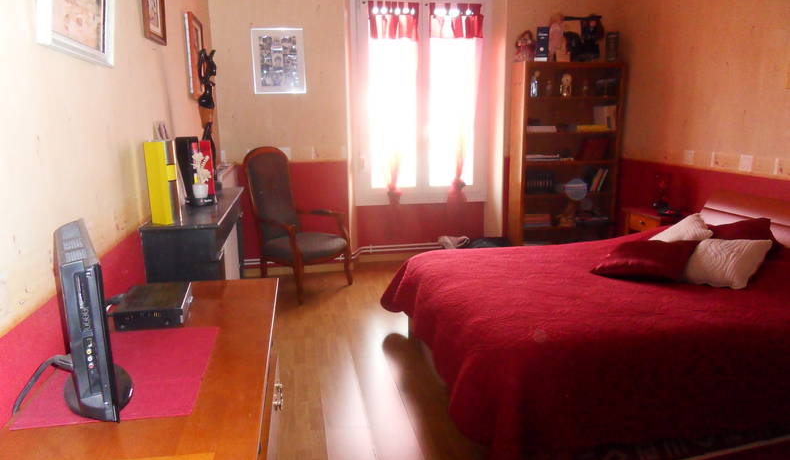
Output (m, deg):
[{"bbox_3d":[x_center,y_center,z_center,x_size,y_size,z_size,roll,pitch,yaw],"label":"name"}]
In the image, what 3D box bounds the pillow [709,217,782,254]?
[{"bbox_3d":[1.888,0.080,3.034,0.140,0.370,0.410,39,2,-15],"label":"pillow"}]

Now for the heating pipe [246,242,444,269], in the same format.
[{"bbox_3d":[-0.373,0.196,4.873,1.904,0.055,0.262,-3,13,-10],"label":"heating pipe"}]

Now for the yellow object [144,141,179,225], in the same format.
[{"bbox_3d":[-0.891,-0.181,2.096,0.086,0.312,0.091,-1,12,1],"label":"yellow object"}]

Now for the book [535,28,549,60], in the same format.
[{"bbox_3d":[1.203,-1.520,4.539,0.092,0.281,0.086,0,12,6],"label":"book"}]

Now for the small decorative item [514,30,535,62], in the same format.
[{"bbox_3d":[1.053,-1.498,4.514,0.143,0.254,0.117,0,12,6],"label":"small decorative item"}]

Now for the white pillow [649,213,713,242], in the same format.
[{"bbox_3d":[1.742,0.047,3.353,0.380,0.130,0.380,-37,10,27],"label":"white pillow"}]

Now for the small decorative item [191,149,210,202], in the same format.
[{"bbox_3d":[-0.939,-0.273,2.635,0.100,0.250,0.100,-3,12,-10],"label":"small decorative item"}]

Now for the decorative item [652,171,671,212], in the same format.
[{"bbox_3d":[1.863,-0.267,3.840,0.114,0.269,0.103,10,17,41],"label":"decorative item"}]

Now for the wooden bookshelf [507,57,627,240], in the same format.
[{"bbox_3d":[1.484,-0.556,4.853,0.890,1.760,0.300,-3,12,-10],"label":"wooden bookshelf"}]

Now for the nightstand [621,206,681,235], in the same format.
[{"bbox_3d":[1.903,0.186,3.931,0.373,0.655,0.425,-3,13,-10],"label":"nightstand"}]

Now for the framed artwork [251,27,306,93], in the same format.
[{"bbox_3d":[-0.928,-1.355,4.396,0.405,0.505,0.025,-3,12,-10],"label":"framed artwork"}]

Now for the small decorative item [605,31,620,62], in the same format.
[{"bbox_3d":[1.829,-1.540,4.658,0.102,0.253,0.086,0,12,3],"label":"small decorative item"}]

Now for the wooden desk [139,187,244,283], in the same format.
[{"bbox_3d":[-0.891,0.338,2.665,0.290,0.940,1.170,-3,12,-10],"label":"wooden desk"}]

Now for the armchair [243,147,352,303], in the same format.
[{"bbox_3d":[-0.764,-0.085,4.291,0.730,1.110,0.620,9,15,40],"label":"armchair"}]

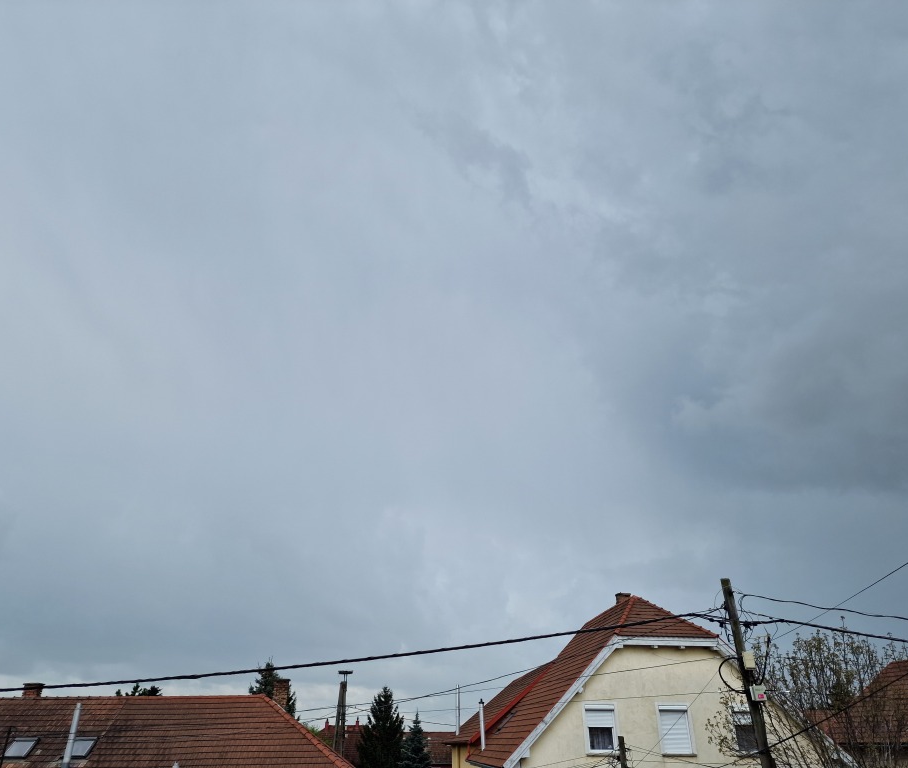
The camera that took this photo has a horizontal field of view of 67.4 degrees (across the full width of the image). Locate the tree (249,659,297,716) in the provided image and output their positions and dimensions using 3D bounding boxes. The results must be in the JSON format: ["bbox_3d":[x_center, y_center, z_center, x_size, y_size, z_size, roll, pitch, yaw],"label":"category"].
[{"bbox_3d":[-11.211,20.919,39.376,4.800,9.500,4.800,0,-28,0],"label":"tree"}]

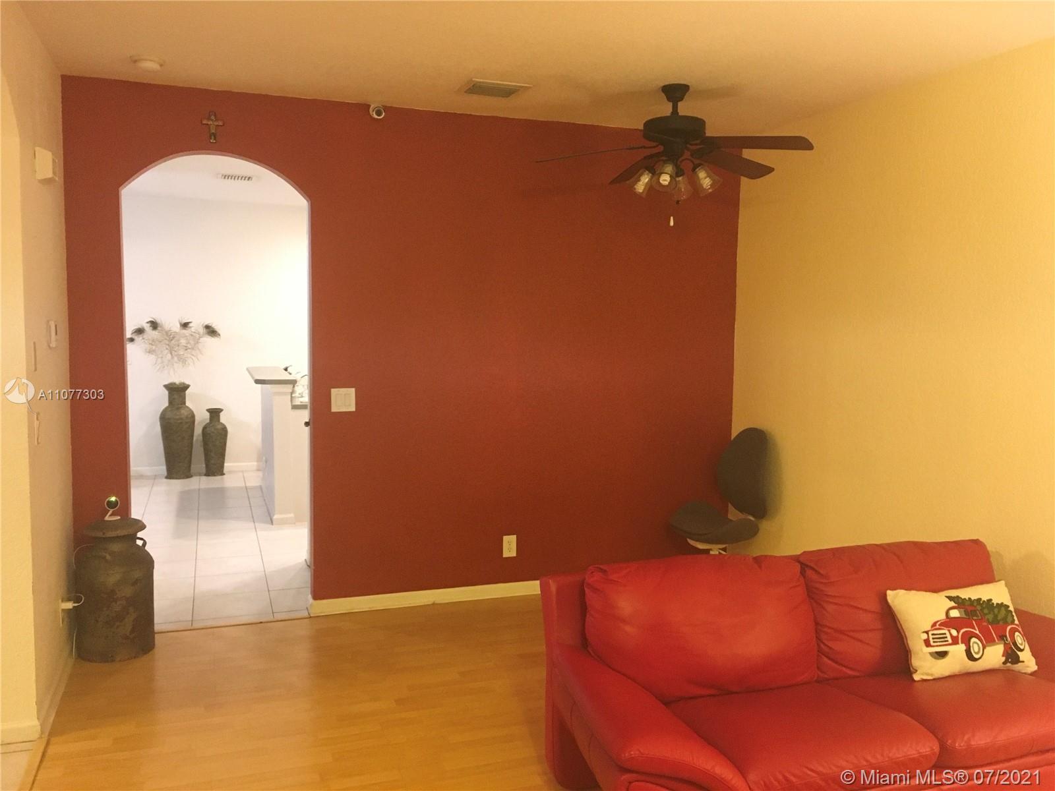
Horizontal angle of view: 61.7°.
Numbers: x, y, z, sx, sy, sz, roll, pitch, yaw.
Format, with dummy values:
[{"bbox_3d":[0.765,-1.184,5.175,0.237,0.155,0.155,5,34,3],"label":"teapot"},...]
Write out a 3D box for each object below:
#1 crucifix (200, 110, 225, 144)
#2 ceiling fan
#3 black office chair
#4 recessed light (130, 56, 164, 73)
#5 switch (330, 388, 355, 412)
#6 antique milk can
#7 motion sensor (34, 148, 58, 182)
[{"bbox_3d":[-1.565,-1.335,4.393,0.107,0.160,0.020,-1,5,-20],"label":"crucifix"},{"bbox_3d":[0.699,-1.206,4.219,1.300,0.530,1.300,-1,5,-20],"label":"ceiling fan"},{"bbox_3d":[1.053,0.697,4.932,0.600,1.030,0.580,-2,5,-26],"label":"black office chair"},{"bbox_3d":[-1.681,-1.459,3.903,0.140,0.042,0.140,-1,5,-20],"label":"recessed light"},{"bbox_3d":[-0.985,0.025,4.729,0.126,0.122,0.012,-1,5,-20],"label":"switch"},{"bbox_3d":[-1.984,0.915,4.250,0.345,0.620,0.345,-1,5,-20],"label":"antique milk can"},{"bbox_3d":[-1.895,-0.899,3.488,0.055,0.130,0.160,-1,5,-20],"label":"motion sensor"}]

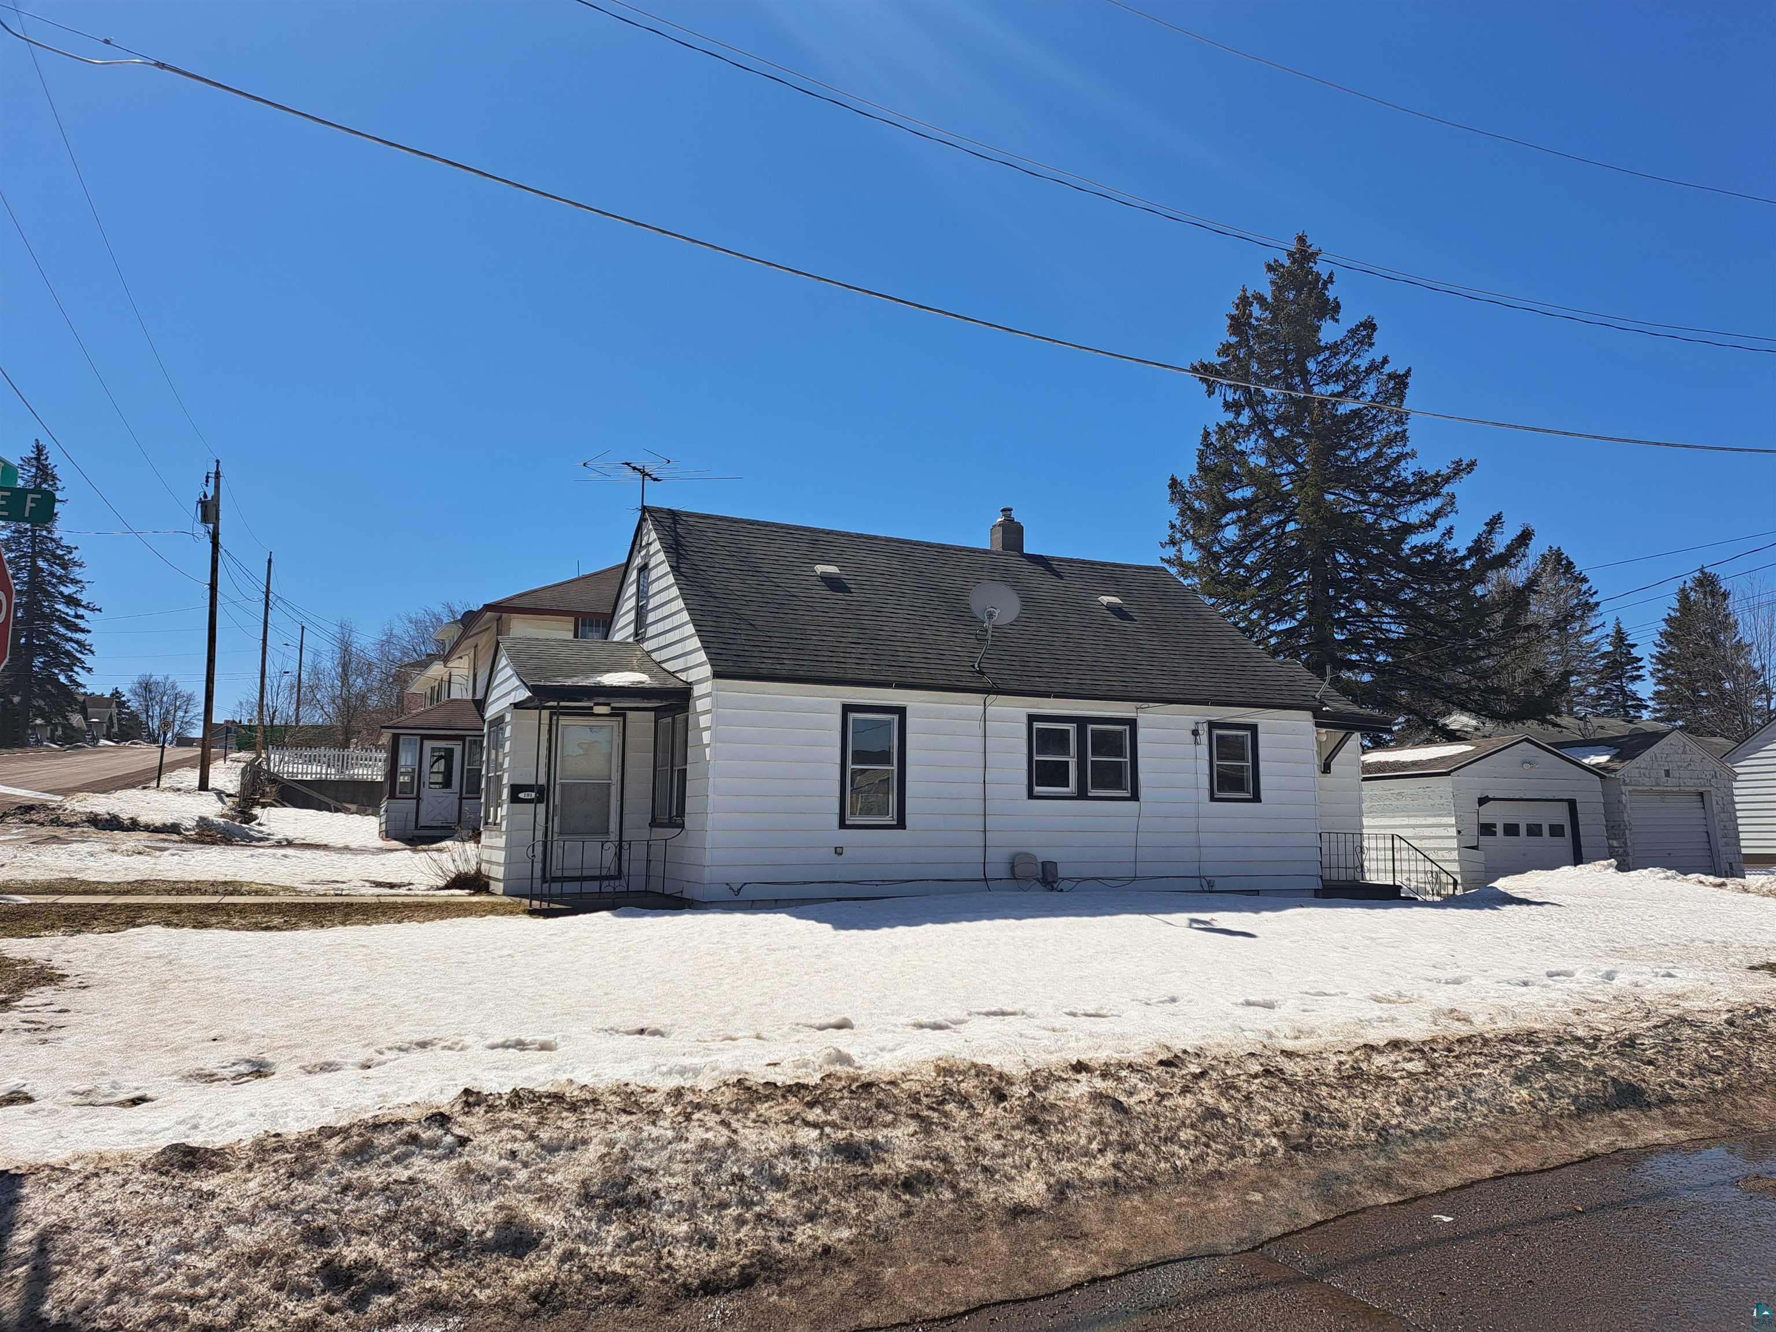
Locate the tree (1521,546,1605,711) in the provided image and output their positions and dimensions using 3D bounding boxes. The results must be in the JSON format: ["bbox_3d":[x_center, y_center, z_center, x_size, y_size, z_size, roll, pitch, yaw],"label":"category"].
[{"bbox_3d":[30.729,1.405,56.173,5.300,14.019,5.300,-3,-8,29],"label":"tree"}]

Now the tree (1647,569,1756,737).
[{"bbox_3d":[37.288,1.990,56.233,5.500,12.998,5.500,-4,-8,33],"label":"tree"}]

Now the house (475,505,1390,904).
[{"bbox_3d":[0.693,0.572,19.752,13.400,5.950,7.000,4,-7,-25],"label":"house"}]

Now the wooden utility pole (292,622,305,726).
[{"bbox_3d":[-45.796,1.653,96.092,0.320,10.000,0.320,4,-8,-26],"label":"wooden utility pole"}]

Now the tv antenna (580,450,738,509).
[{"bbox_3d":[-3.375,-2.739,18.206,2.300,0.880,1.500,-1,-7,12],"label":"tv antenna"}]

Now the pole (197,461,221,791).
[{"bbox_3d":[-21.010,-1.272,38.282,0.650,10.300,0.500,4,-8,-29],"label":"pole"}]

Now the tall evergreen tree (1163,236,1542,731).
[{"bbox_3d":[13.522,-3.740,36.870,11.500,19.158,11.500,-2,-7,20],"label":"tall evergreen tree"}]

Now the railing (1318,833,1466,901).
[{"bbox_3d":[7.871,3.158,19.401,3.000,1.050,0.080,4,-7,-25],"label":"railing"}]

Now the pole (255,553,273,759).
[{"bbox_3d":[-30.709,-0.594,60.930,0.320,10.300,0.320,4,-8,-27],"label":"pole"}]

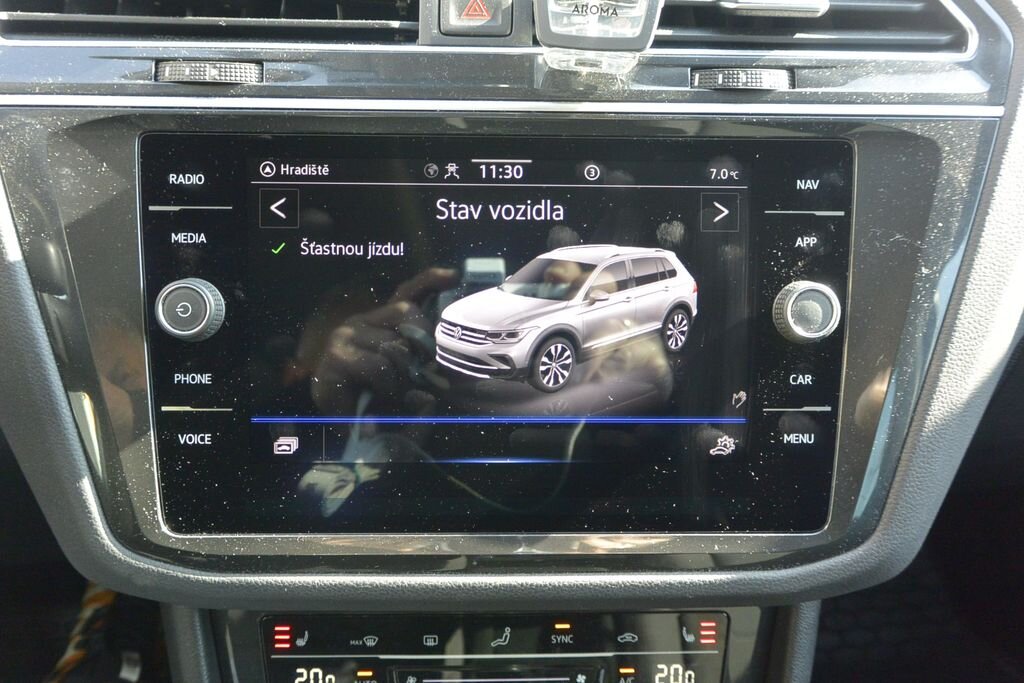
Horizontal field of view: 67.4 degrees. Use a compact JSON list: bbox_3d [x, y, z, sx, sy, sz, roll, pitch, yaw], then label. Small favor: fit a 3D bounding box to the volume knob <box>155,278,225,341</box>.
[{"bbox_3d":[-0.108,-0.011,0.257,0.022,0.022,0.010,0,0,-2],"label":"volume knob"}]

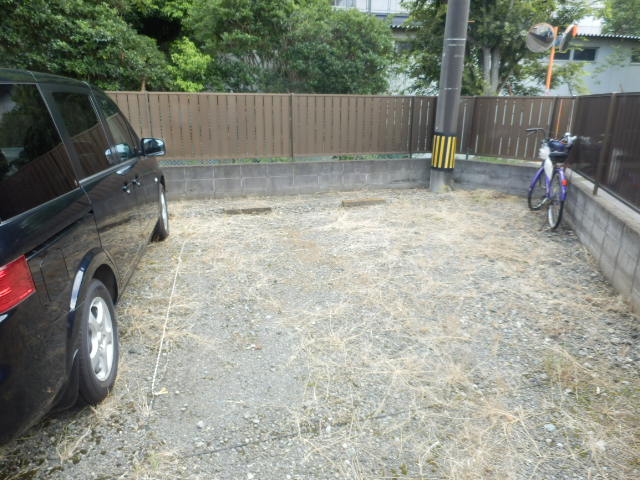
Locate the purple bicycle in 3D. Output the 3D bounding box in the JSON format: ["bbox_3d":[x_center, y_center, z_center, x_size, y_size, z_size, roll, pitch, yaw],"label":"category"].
[{"bbox_3d":[2.857,-0.788,5.545,0.560,1.070,1.720,5,18,12],"label":"purple bicycle"}]

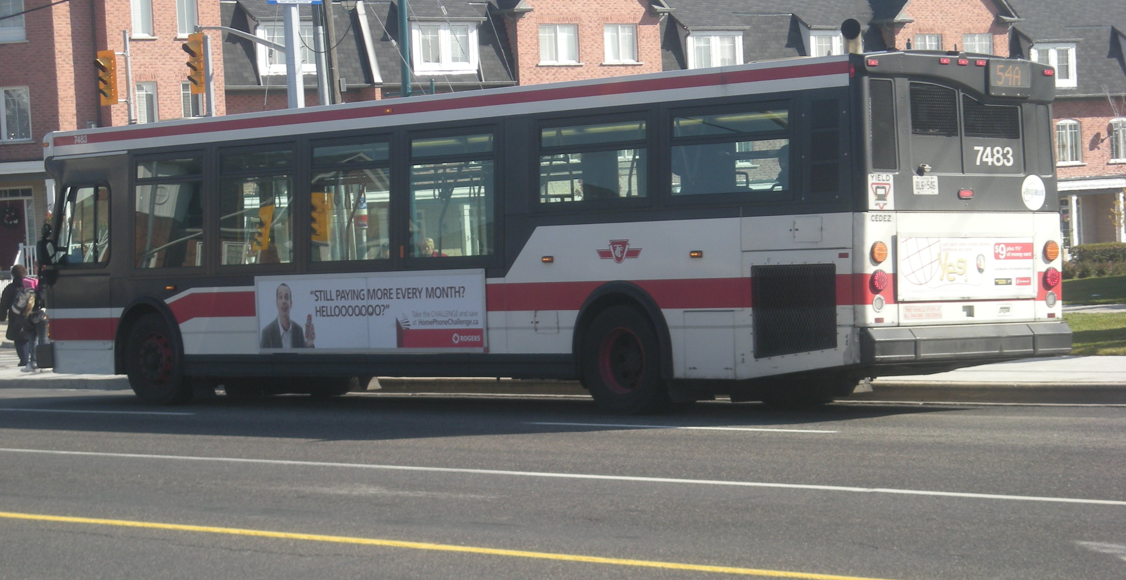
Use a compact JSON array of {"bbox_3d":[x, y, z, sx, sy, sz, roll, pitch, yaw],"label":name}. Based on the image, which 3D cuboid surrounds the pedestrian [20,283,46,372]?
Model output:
[{"bbox_3d":[-7.655,0.540,44.200,0.400,1.310,0.380,-4,2,-43],"label":"pedestrian"}]

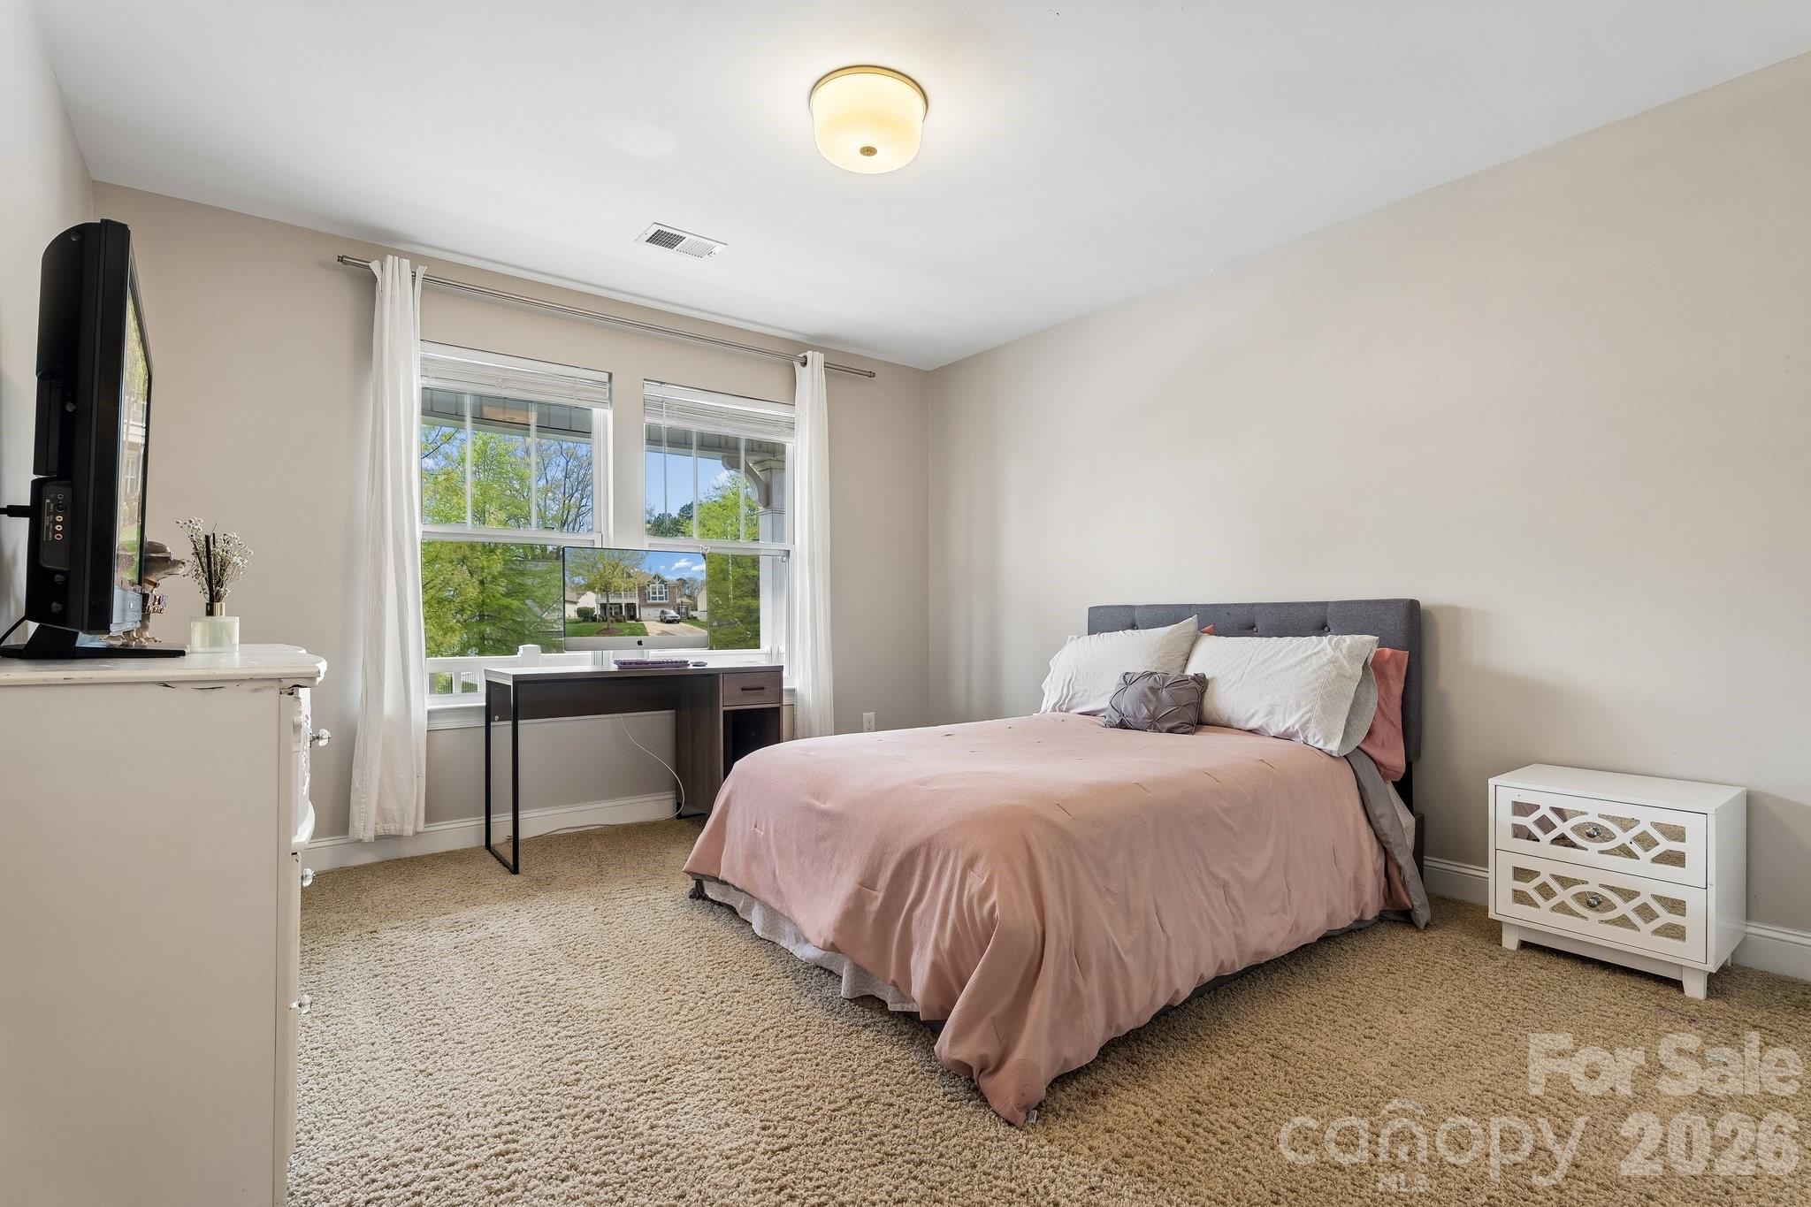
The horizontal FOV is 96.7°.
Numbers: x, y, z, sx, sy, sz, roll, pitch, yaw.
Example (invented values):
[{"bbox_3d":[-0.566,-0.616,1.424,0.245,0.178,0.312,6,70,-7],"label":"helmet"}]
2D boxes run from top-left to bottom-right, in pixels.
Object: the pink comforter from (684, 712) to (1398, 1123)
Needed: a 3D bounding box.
[{"bbox_3d":[0.427,0.732,2.682,1.730,0.570,1.660,0,0,-38],"label":"pink comforter"}]

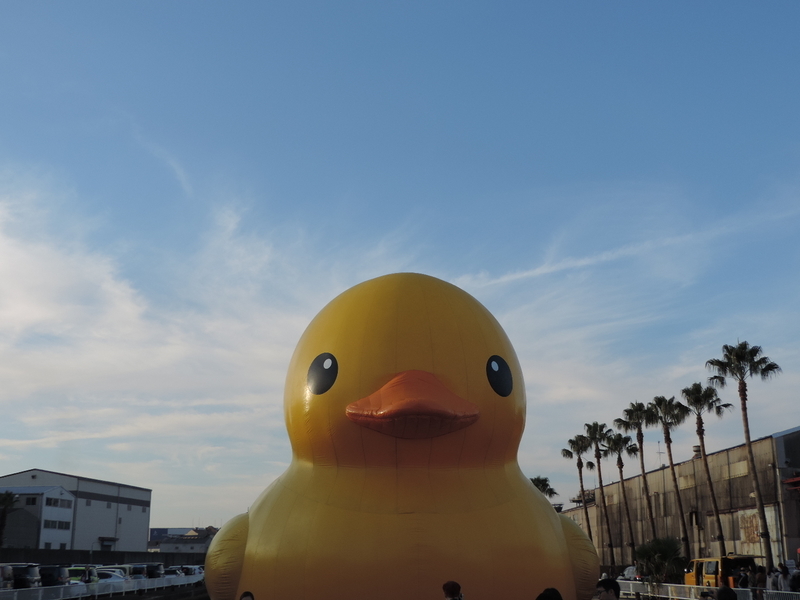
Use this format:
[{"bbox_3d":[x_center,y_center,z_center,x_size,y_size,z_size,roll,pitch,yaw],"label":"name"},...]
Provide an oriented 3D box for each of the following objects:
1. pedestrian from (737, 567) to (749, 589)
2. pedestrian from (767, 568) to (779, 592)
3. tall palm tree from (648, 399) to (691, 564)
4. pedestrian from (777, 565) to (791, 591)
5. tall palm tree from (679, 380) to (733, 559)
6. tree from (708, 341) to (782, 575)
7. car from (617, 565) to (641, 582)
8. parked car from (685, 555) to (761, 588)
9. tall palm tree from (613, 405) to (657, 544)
[{"bbox_3d":[14.303,11.899,38.296,0.500,1.650,0.350,6,-17,-20],"label":"pedestrian"},{"bbox_3d":[13.712,10.752,34.019,0.460,1.600,0.320,1,-16,-5],"label":"pedestrian"},{"bbox_3d":[15.741,11.010,52.733,2.494,11.234,2.700,1,-16,-3],"label":"tall palm tree"},{"bbox_3d":[13.917,10.572,33.421,0.460,1.630,0.320,-2,-16,8],"label":"pedestrian"},{"bbox_3d":[16.224,9.705,47.765,2.804,11.036,2.900,1,-16,-3],"label":"tall palm tree"},{"bbox_3d":[16.398,7.773,42.906,3.607,12.104,3.400,1,-16,-3],"label":"tree"},{"bbox_3d":[14.256,16.451,54.176,1.700,1.550,4.300,1,-16,-3],"label":"car"},{"bbox_3d":[15.221,13.381,44.102,1.720,2.050,4.750,1,-16,-3],"label":"parked car"},{"bbox_3d":[15.239,12.311,57.998,2.800,11.700,2.800,1,-16,-3],"label":"tall palm tree"}]

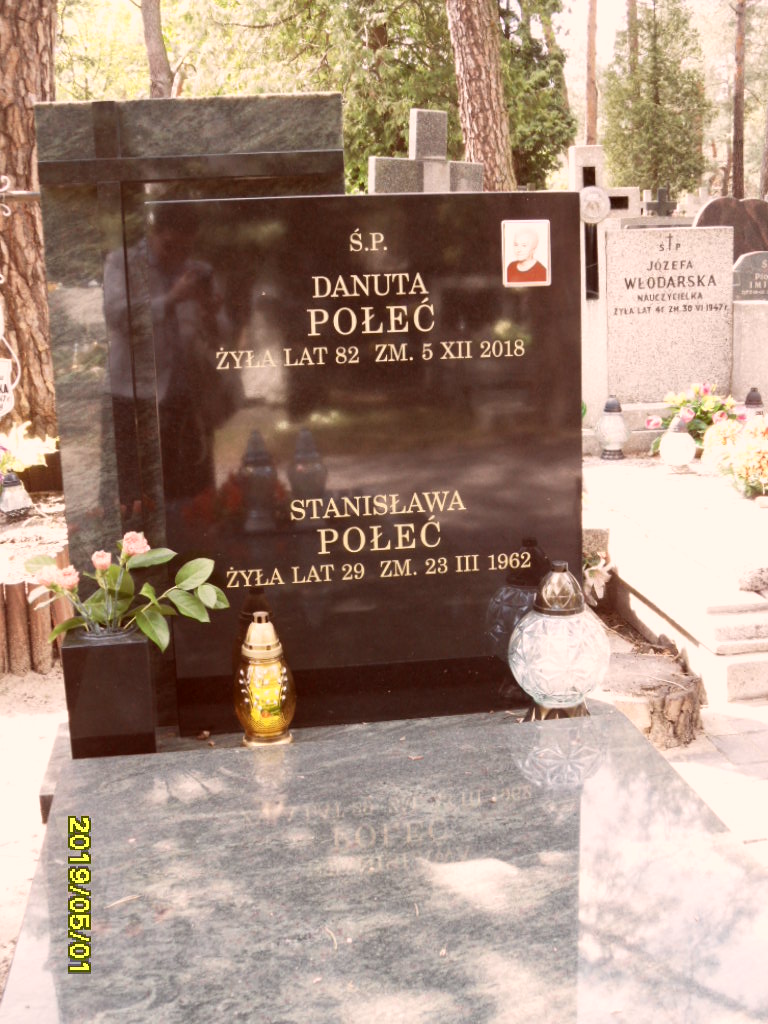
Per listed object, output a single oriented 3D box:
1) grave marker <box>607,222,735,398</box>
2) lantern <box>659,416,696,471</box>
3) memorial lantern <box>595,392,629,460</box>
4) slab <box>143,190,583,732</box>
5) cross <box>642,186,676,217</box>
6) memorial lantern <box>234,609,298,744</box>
[{"bbox_3d":[1.354,-0.935,5.672,0.618,0.808,0.100,-3,12,-7],"label":"grave marker"},{"bbox_3d":[1.284,-0.300,5.176,0.159,0.220,0.159,-3,12,-7],"label":"lantern"},{"bbox_3d":[1.052,-0.390,5.434,0.160,0.278,0.160,-3,12,-7],"label":"memorial lantern"},{"bbox_3d":[-0.016,-0.080,2.230,0.782,0.988,0.060,-3,12,-7],"label":"slab"},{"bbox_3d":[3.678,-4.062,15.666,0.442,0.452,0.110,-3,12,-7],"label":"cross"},{"bbox_3d":[-0.217,0.306,2.158,0.112,0.256,0.112,-3,12,-7],"label":"memorial lantern"}]

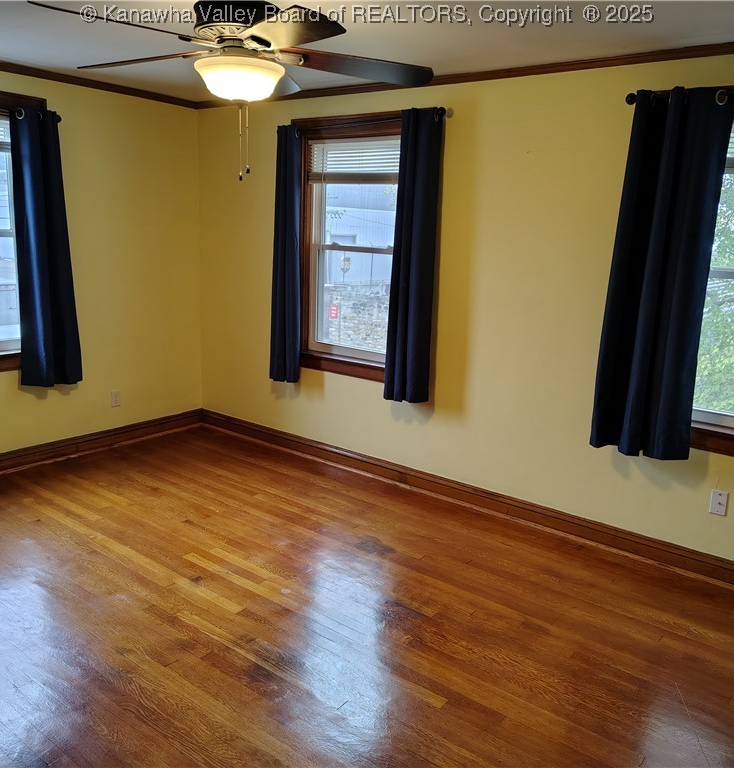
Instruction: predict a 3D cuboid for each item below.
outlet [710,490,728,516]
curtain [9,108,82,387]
[{"bbox_3d":[1.653,0.559,3.333,0.070,0.114,0.007,12,16,37],"label":"outlet"},{"bbox_3d":[-1.945,-0.799,4.340,0.110,1.610,0.322,12,16,37],"label":"curtain"}]

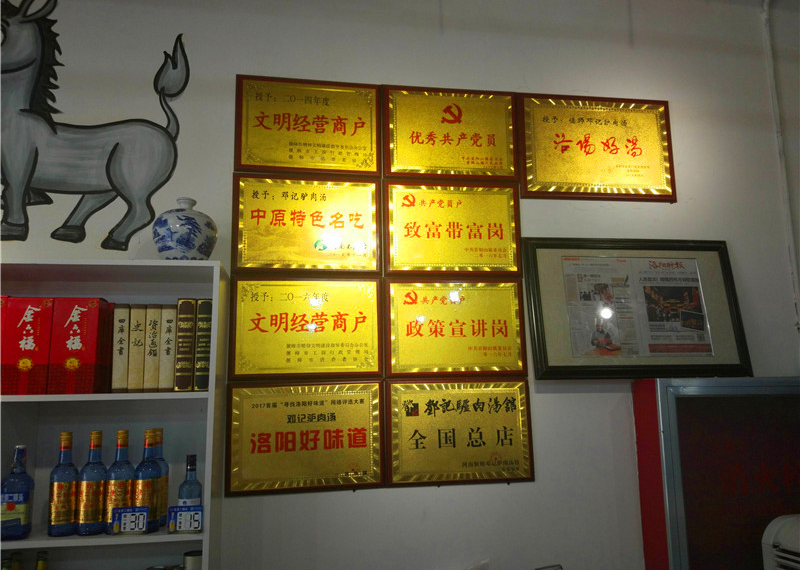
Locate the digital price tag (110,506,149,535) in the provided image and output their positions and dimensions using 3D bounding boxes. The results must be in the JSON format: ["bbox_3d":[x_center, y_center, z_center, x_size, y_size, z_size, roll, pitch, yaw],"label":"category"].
[{"bbox_3d":[-0.701,0.615,1.692,0.086,0.068,0.020,1,-18,-10],"label":"digital price tag"}]

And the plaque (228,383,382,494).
[{"bbox_3d":[-0.299,0.489,2.091,0.500,0.343,0.020,0,-8,-9],"label":"plaque"}]

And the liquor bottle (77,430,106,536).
[{"bbox_3d":[-0.837,0.538,1.773,0.072,0.268,0.072,1,-8,-9],"label":"liquor bottle"}]

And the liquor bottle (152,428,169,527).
[{"bbox_3d":[-0.704,0.553,1.872,0.072,0.268,0.072,1,-8,-9],"label":"liquor bottle"}]

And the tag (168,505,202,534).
[{"bbox_3d":[-0.564,0.619,1.714,0.086,0.070,0.020,1,-18,-10],"label":"tag"}]

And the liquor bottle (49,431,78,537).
[{"bbox_3d":[-0.913,0.537,1.761,0.072,0.268,0.072,1,-8,-9],"label":"liquor bottle"}]

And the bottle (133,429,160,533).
[{"bbox_3d":[-0.698,0.544,1.797,0.072,0.268,0.072,2,-8,-21],"label":"bottle"}]

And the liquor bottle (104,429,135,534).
[{"bbox_3d":[-0.769,0.541,1.786,0.072,0.268,0.072,2,-8,-23],"label":"liquor bottle"}]

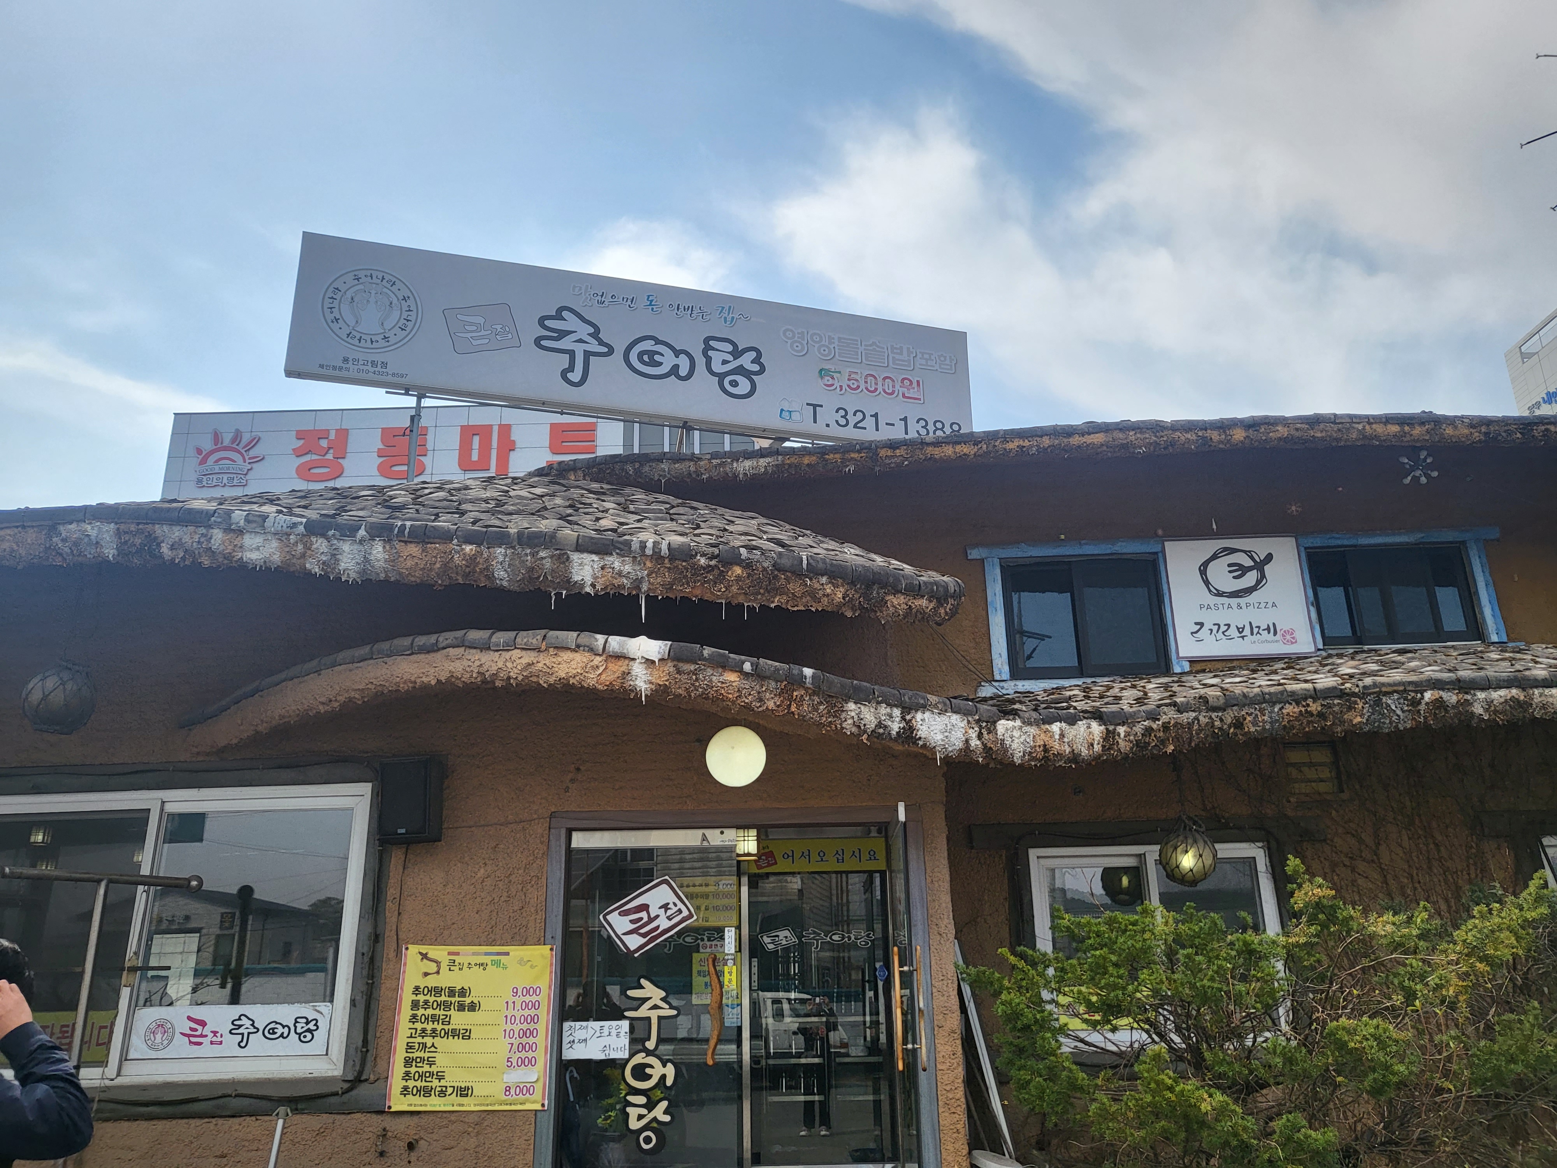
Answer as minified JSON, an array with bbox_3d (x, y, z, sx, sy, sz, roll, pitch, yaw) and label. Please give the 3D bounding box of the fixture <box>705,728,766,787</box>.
[{"bbox_3d":[-0.227,0.910,6.140,0.316,0.319,0.316,-1,-20,1],"label":"fixture"}]

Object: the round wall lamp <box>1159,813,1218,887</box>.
[{"bbox_3d":[2.101,1.368,5.993,0.284,0.376,0.284,-2,-20,2],"label":"round wall lamp"}]

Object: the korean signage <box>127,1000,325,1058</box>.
[{"bbox_3d":[-2.783,2.277,5.951,1.012,0.242,0.020,-1,-20,1],"label":"korean signage"}]

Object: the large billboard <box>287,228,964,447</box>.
[{"bbox_3d":[-1.094,-2.047,10.441,6.017,1.312,0.170,5,-20,-15],"label":"large billboard"}]

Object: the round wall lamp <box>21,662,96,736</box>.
[{"bbox_3d":[-3.351,0.535,5.442,0.306,0.321,0.306,-1,-20,1],"label":"round wall lamp"}]

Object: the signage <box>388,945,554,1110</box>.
[{"bbox_3d":[-1.525,2.216,5.857,0.781,0.771,0.020,-1,-20,1],"label":"signage"}]

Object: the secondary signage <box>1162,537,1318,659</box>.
[{"bbox_3d":[2.873,0.084,7.315,0.833,0.783,0.050,-2,-20,3],"label":"secondary signage"}]

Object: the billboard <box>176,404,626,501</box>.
[{"bbox_3d":[-8.481,-2.705,25.905,10.117,2.522,0.300,-2,-20,2],"label":"billboard"}]

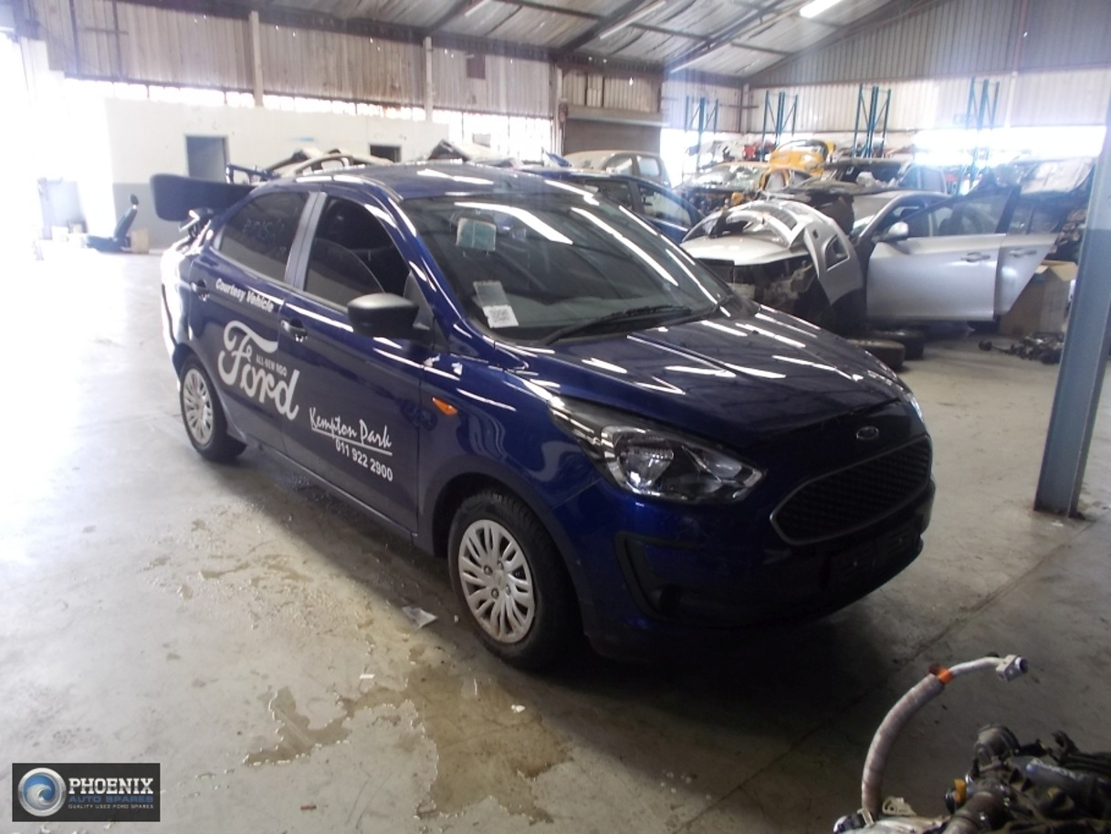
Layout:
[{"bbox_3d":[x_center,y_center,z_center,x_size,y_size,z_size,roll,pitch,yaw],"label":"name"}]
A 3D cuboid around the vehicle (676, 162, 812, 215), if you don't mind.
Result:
[{"bbox_3d":[3.117,-3.352,13.794,1.720,1.600,3.900,12,20,32],"label":"vehicle"}]

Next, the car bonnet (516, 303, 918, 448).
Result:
[{"bbox_3d":[0.583,-0.142,2.719,1.370,0.200,0.910,-13,29,-40],"label":"car bonnet"}]

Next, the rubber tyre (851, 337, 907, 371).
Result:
[{"bbox_3d":[2.533,-0.543,7.010,0.600,0.200,0.600,3,16,6],"label":"rubber tyre"}]

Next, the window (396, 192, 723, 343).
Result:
[{"bbox_3d":[0.037,-0.621,3.224,1.280,0.140,0.850,-13,52,-40],"label":"window"}]

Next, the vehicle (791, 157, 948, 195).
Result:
[{"bbox_3d":[4.625,-2.934,12.445,1.800,1.650,4.400,12,20,32],"label":"vehicle"}]

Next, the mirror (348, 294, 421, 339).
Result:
[{"bbox_3d":[-0.533,-0.320,2.636,0.210,0.140,0.130,-13,21,-40],"label":"mirror"}]

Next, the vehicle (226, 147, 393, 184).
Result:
[{"bbox_3d":[-3.420,-3.014,12.173,4.000,1.600,1.720,-11,21,-36],"label":"vehicle"}]

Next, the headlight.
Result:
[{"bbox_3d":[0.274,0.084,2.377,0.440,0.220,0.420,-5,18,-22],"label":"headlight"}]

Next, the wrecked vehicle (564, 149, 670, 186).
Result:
[{"bbox_3d":[1.034,-4.426,17.035,1.850,1.800,5.000,15,21,40],"label":"wrecked vehicle"}]

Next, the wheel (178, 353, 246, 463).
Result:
[{"bbox_3d":[-1.812,-0.069,4.418,0.190,0.575,0.575,-13,22,-41],"label":"wheel"}]

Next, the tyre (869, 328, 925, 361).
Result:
[{"bbox_3d":[3.000,-0.705,7.644,0.600,0.190,0.600,2,17,0],"label":"tyre"}]

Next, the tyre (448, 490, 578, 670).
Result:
[{"bbox_3d":[-0.136,0.502,2.668,0.190,0.575,0.575,-12,21,-38],"label":"tyre"}]

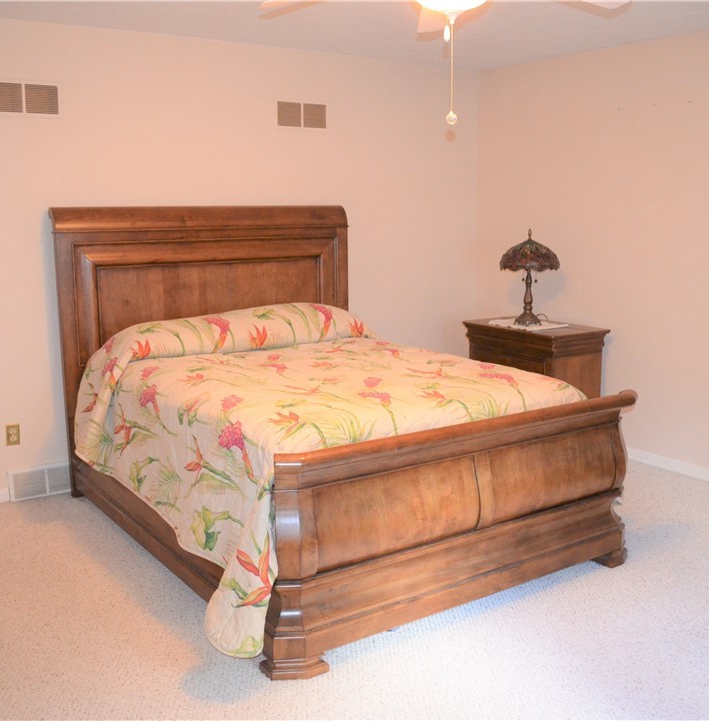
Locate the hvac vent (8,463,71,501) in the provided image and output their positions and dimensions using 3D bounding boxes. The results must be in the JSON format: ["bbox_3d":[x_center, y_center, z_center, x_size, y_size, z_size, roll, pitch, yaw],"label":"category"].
[{"bbox_3d":[-1.617,0.635,4.301,0.370,0.155,0.026,-7,12,-34],"label":"hvac vent"}]

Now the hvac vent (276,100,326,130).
[{"bbox_3d":[-0.306,-1.469,4.885,0.363,0.166,0.018,-7,12,-34],"label":"hvac vent"}]

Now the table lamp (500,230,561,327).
[{"bbox_3d":[1.106,-0.523,5.150,0.386,0.608,0.386,0,10,0],"label":"table lamp"}]

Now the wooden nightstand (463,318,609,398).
[{"bbox_3d":[1.126,0.174,5.131,0.491,0.760,0.834,-6,11,-31],"label":"wooden nightstand"}]

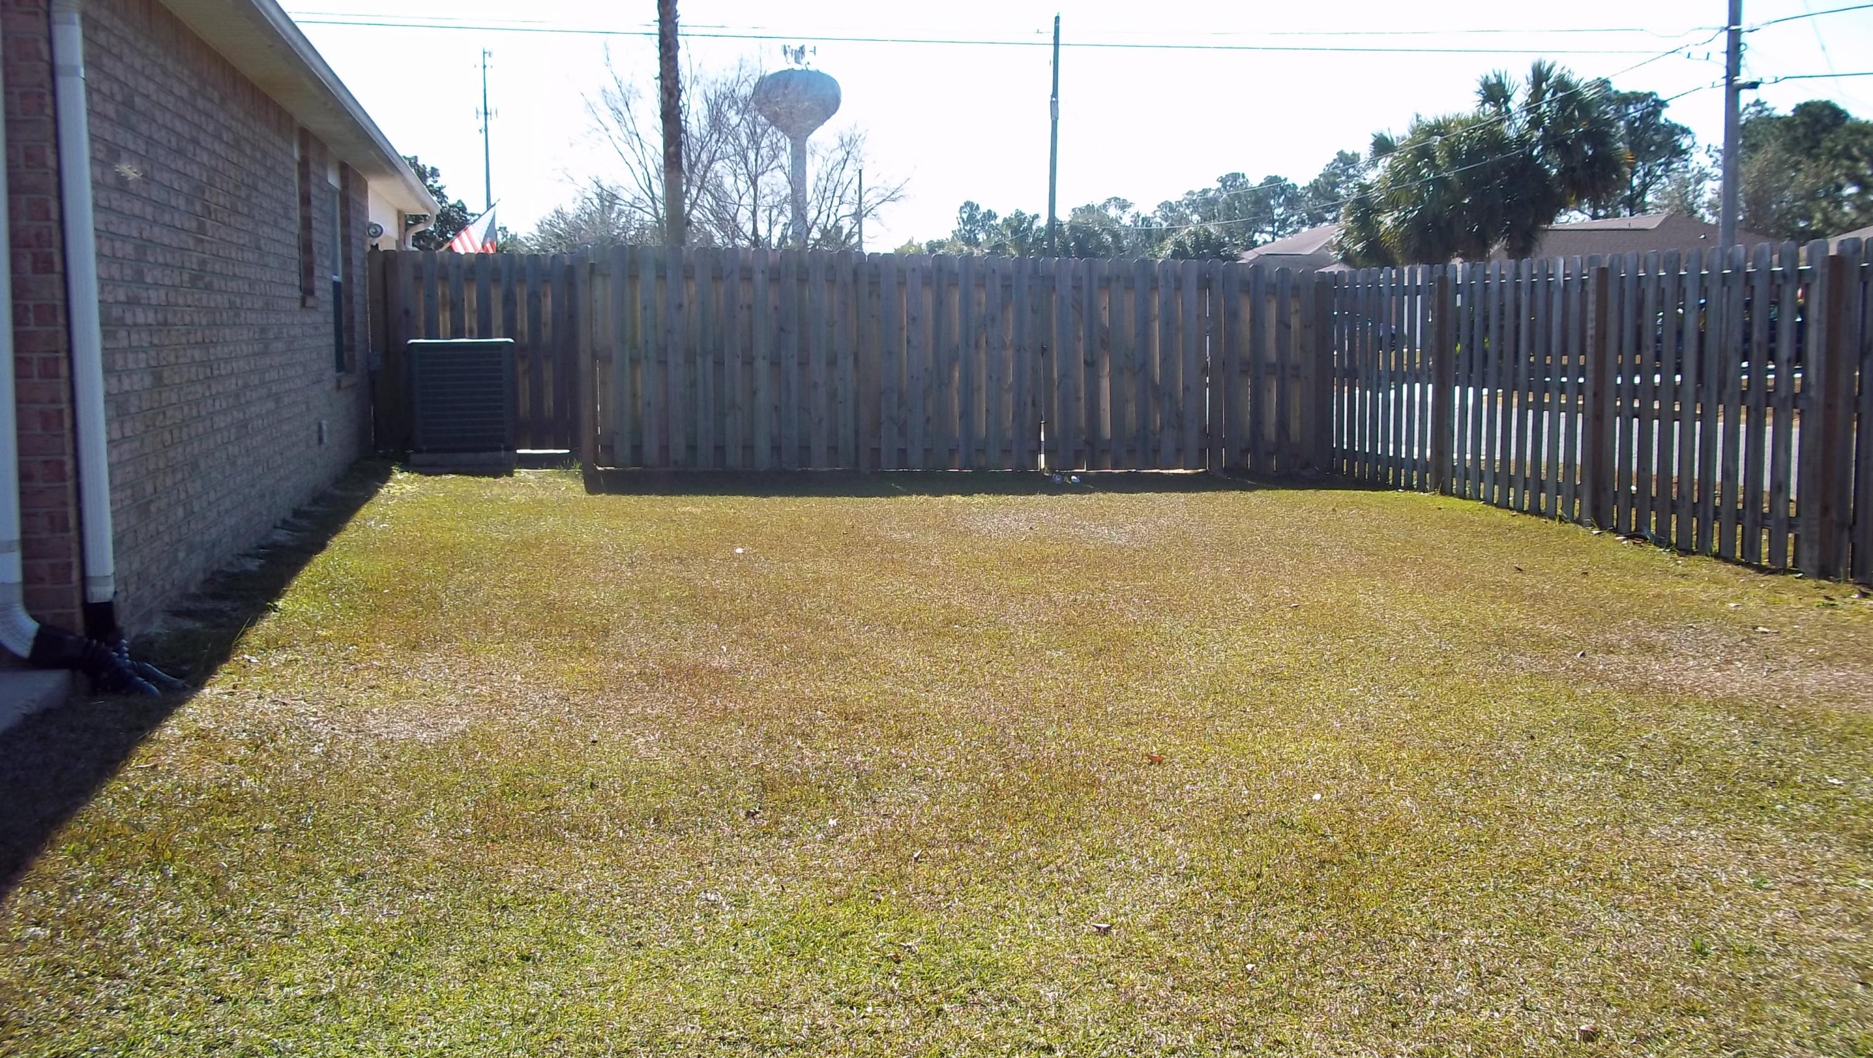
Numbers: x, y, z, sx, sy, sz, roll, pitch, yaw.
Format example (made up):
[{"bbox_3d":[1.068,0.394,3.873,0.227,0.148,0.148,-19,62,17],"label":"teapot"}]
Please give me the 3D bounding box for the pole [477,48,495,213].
[{"bbox_3d":[-69.488,-52.108,302.246,2.930,44.077,2.930,0,6,0],"label":"pole"}]

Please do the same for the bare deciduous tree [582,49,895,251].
[{"bbox_3d":[-5.230,-8.447,52.437,8.750,8.580,8.200,0,6,0],"label":"bare deciduous tree"}]

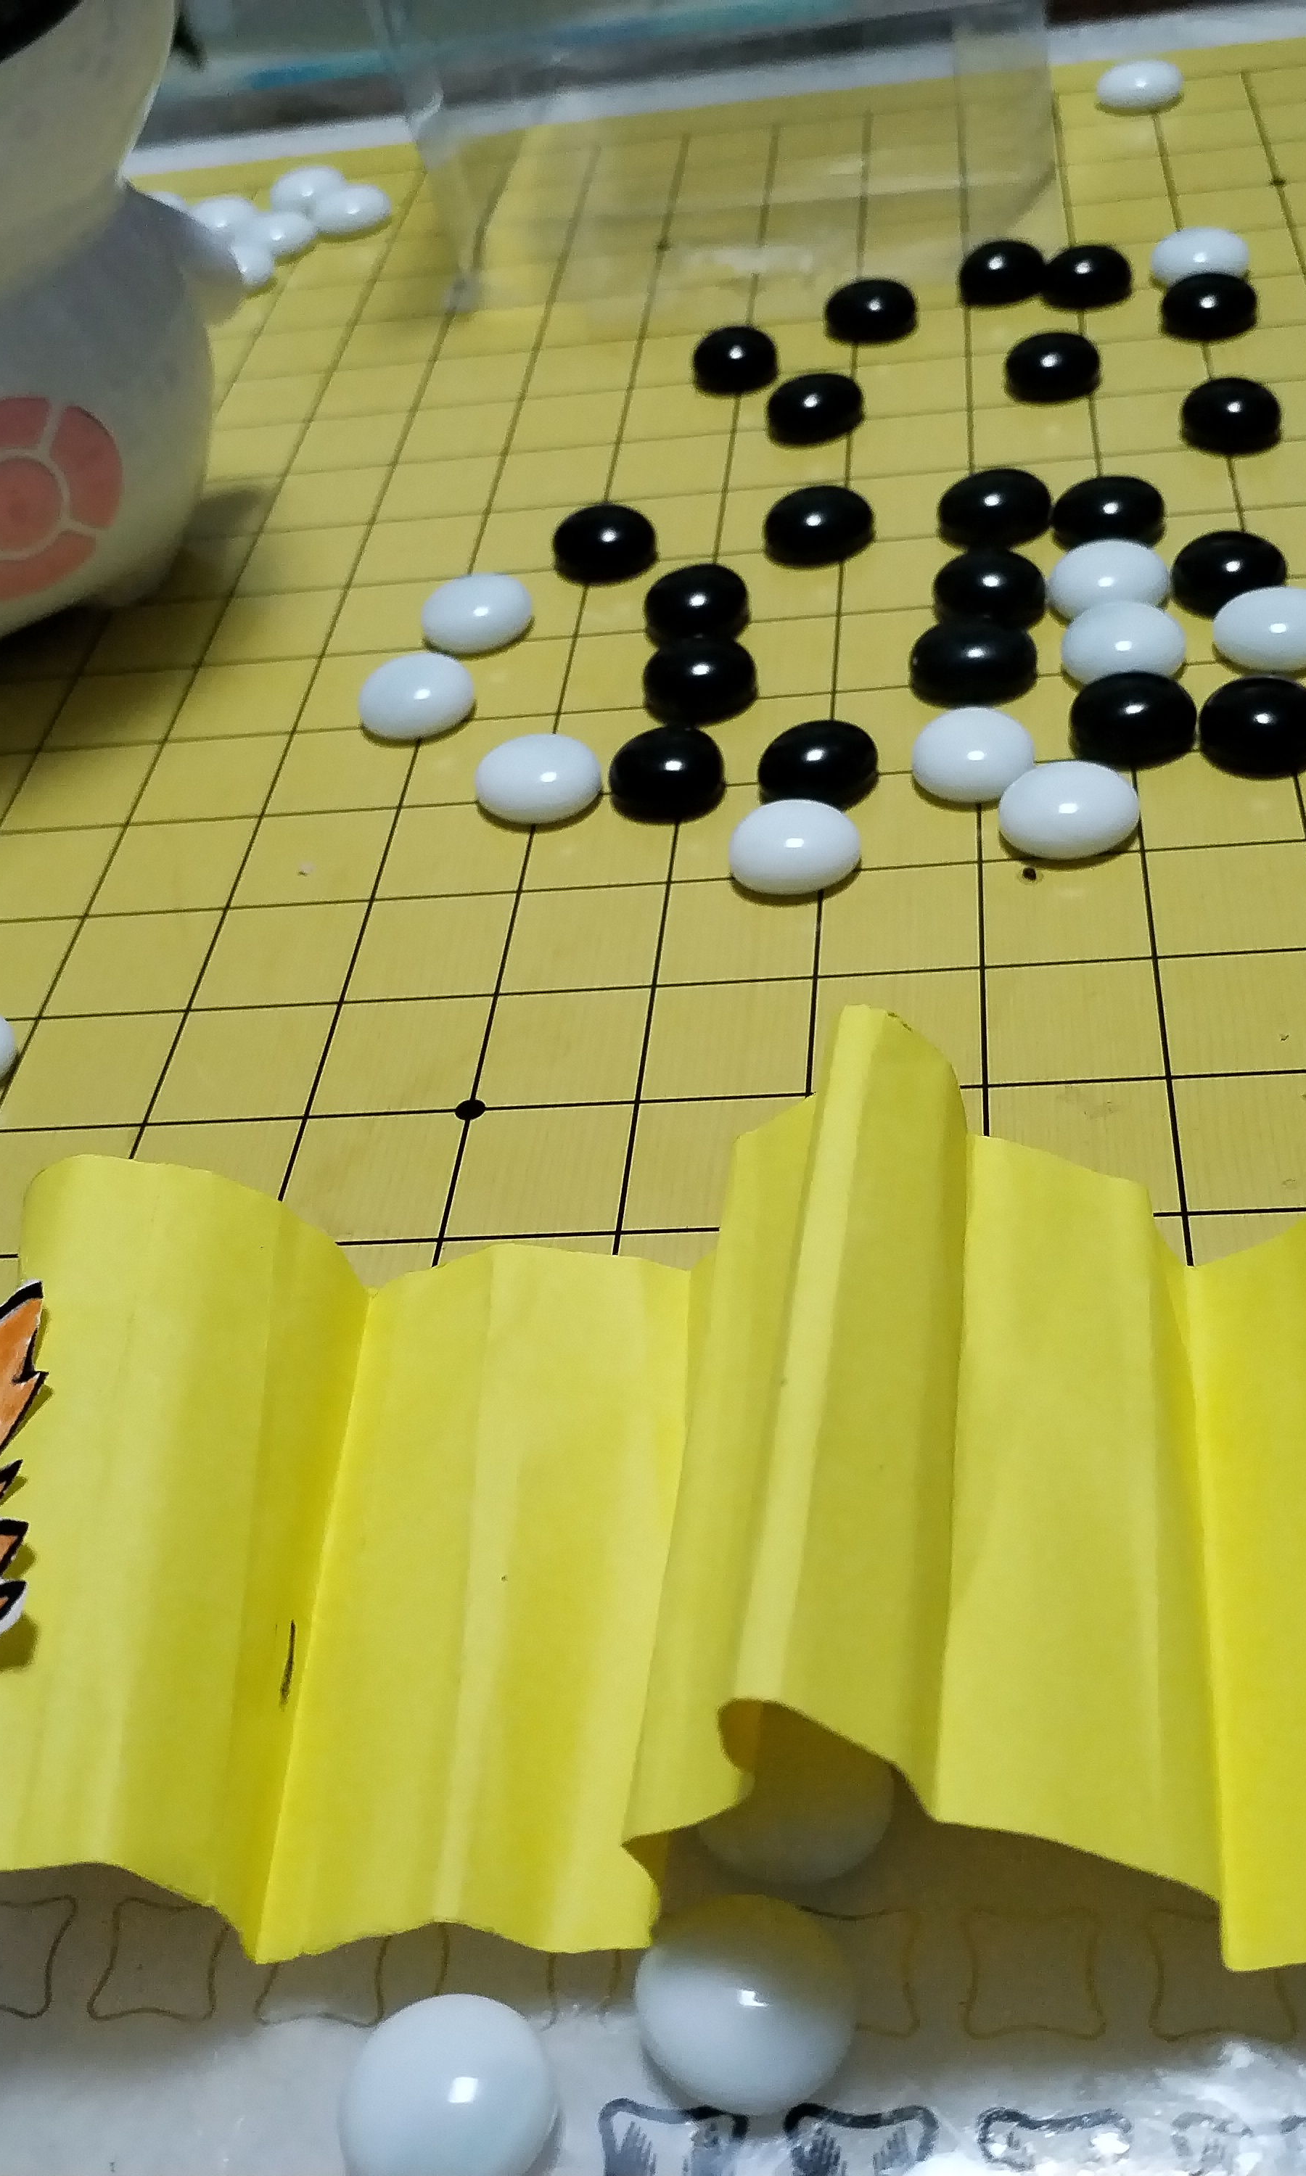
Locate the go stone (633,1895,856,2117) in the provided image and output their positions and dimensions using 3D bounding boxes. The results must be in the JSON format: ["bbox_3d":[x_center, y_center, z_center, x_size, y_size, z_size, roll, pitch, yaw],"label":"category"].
[{"bbox_3d":[0.008,0.083,0.199,0.020,0.010,0.020,-3,43,9],"label":"go stone"}]

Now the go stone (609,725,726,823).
[{"bbox_3d":[0.002,-0.049,0.338,0.019,0.011,0.019,-3,43,9],"label":"go stone"}]

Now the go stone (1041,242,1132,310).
[{"bbox_3d":[0.091,-0.170,0.457,0.020,0.010,0.020,-3,43,10],"label":"go stone"}]

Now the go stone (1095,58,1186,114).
[{"bbox_3d":[0.117,-0.242,0.525,0.020,0.009,0.020,-3,43,10],"label":"go stone"}]

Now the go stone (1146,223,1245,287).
[{"bbox_3d":[0.113,-0.171,0.449,0.019,0.010,0.019,-3,43,10],"label":"go stone"}]

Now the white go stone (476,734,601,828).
[{"bbox_3d":[-0.018,-0.049,0.343,0.020,0.010,0.020,-3,43,10],"label":"white go stone"}]

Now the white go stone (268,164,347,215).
[{"bbox_3d":[-0.089,-0.233,0.566,0.020,0.010,0.020,-3,43,10],"label":"white go stone"}]

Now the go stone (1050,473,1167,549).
[{"bbox_3d":[0.079,-0.099,0.376,0.019,0.011,0.019,-3,43,9],"label":"go stone"}]

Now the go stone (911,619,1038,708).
[{"bbox_3d":[0.051,-0.068,0.348,0.020,0.011,0.020,-3,43,9],"label":"go stone"}]

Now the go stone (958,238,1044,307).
[{"bbox_3d":[0.075,-0.174,0.465,0.020,0.010,0.020,-3,43,10],"label":"go stone"}]

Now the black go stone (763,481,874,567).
[{"bbox_3d":[0.030,-0.102,0.396,0.020,0.010,0.020,-3,43,10],"label":"black go stone"}]

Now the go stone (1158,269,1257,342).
[{"bbox_3d":[0.111,-0.156,0.433,0.018,0.010,0.018,-3,43,10],"label":"go stone"}]

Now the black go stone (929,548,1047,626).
[{"bbox_3d":[0.057,-0.085,0.372,0.020,0.010,0.020,-3,43,10],"label":"black go stone"}]

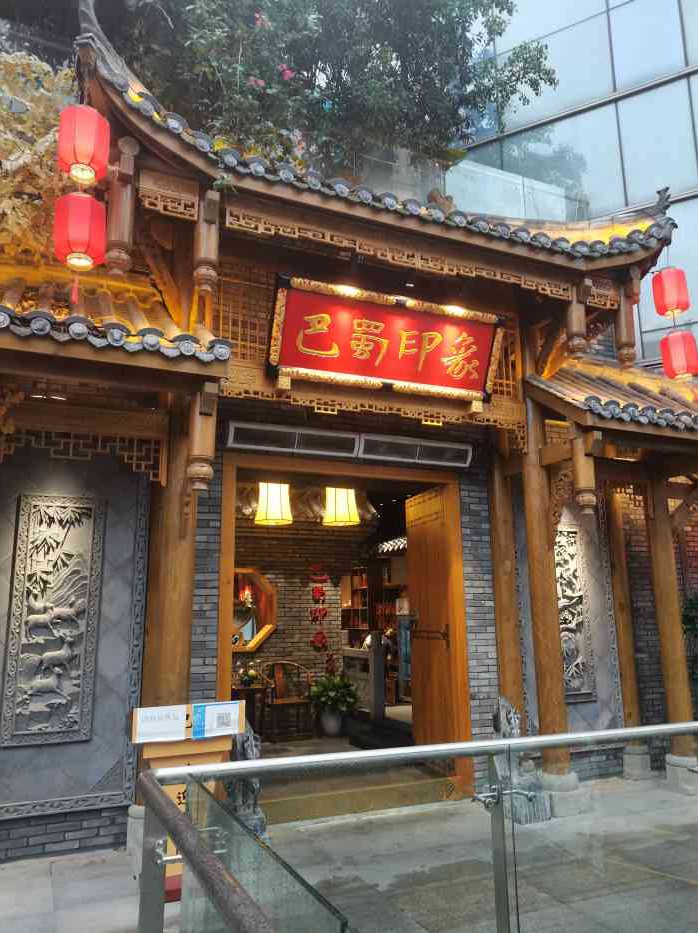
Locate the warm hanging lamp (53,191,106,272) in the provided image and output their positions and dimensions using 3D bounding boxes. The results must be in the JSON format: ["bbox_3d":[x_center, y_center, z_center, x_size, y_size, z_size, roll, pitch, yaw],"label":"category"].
[{"bbox_3d":[-1.617,-1.430,4.227,0.292,0.440,0.292,4,-12,-24],"label":"warm hanging lamp"}]

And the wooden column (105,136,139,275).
[{"bbox_3d":[-1.490,-1.688,4.605,0.168,0.941,0.168,5,-12,-24],"label":"wooden column"}]

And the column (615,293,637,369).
[{"bbox_3d":[2.600,-1.310,6.582,0.149,0.814,0.149,4,-12,-24],"label":"column"}]

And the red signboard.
[{"bbox_3d":[0.350,-1.011,5.793,2.108,0.722,0.118,5,6,-24],"label":"red signboard"}]

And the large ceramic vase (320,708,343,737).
[{"bbox_3d":[-0.217,3.189,8.862,0.280,0.374,0.280,-1,-11,0],"label":"large ceramic vase"}]

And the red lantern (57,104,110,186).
[{"bbox_3d":[-1.601,-1.946,4.255,0.286,0.437,0.286,5,-12,-24],"label":"red lantern"}]

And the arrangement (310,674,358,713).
[{"bbox_3d":[-0.200,2.910,8.926,0.616,0.484,0.572,-1,-11,0],"label":"arrangement"}]

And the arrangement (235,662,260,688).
[{"bbox_3d":[-1.270,2.599,8.742,0.297,0.319,0.286,4,-12,-24],"label":"arrangement"}]

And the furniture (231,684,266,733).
[{"bbox_3d":[-1.326,3.063,8.644,0.470,0.630,0.454,5,-12,-24],"label":"furniture"}]

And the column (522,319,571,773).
[{"bbox_3d":[1.794,0.649,6.463,0.242,4.092,0.242,4,-12,-24],"label":"column"}]

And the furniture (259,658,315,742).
[{"bbox_3d":[-0.790,2.967,8.927,0.554,0.916,0.538,5,-12,-24],"label":"furniture"}]

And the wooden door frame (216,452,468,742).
[{"bbox_3d":[-0.002,1.455,6.246,2.387,2.992,0.187,4,-12,-24],"label":"wooden door frame"}]

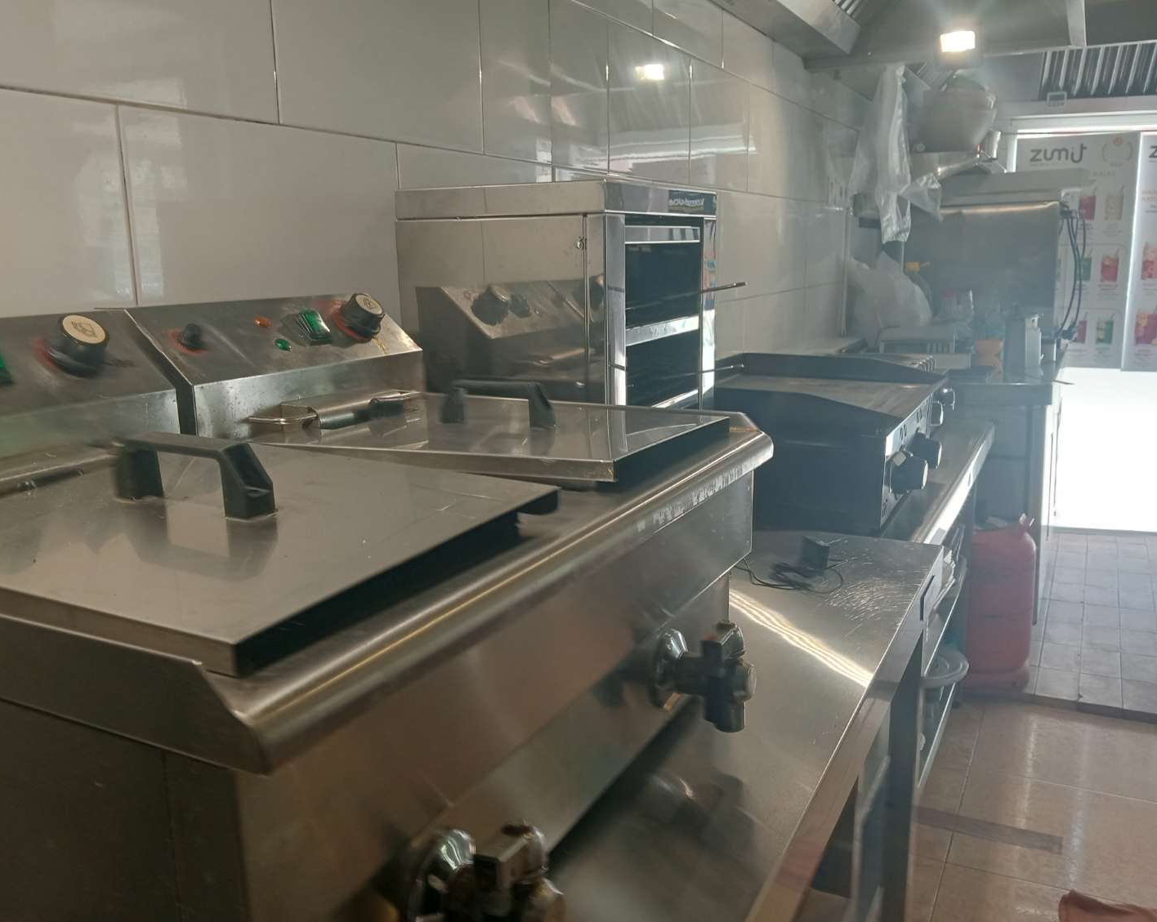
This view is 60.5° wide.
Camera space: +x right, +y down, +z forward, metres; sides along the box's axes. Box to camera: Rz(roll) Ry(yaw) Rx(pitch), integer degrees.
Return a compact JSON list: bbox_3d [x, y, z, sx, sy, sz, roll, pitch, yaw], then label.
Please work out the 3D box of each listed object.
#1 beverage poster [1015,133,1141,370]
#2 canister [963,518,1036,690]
[{"bbox_3d":[2.125,-0.900,4.306,0.477,0.989,0.010,5,14,26],"label":"beverage poster"},{"bbox_3d":[1.216,0.383,2.997,0.300,0.510,0.300,5,14,26],"label":"canister"}]

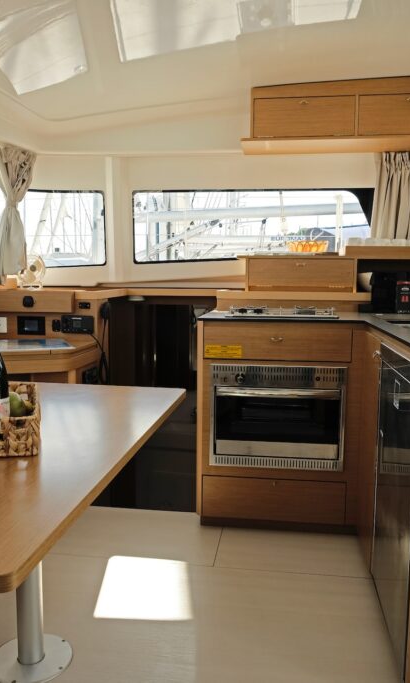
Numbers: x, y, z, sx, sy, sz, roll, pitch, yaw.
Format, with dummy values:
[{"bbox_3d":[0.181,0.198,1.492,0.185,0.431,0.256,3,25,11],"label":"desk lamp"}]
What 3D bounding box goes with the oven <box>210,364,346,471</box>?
[{"bbox_3d":[0.311,0.283,2.475,0.536,0.421,0.460,2,7,7],"label":"oven"}]

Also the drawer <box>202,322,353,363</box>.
[{"bbox_3d":[0.306,-0.017,2.436,0.580,0.142,0.400,2,7,7],"label":"drawer"}]

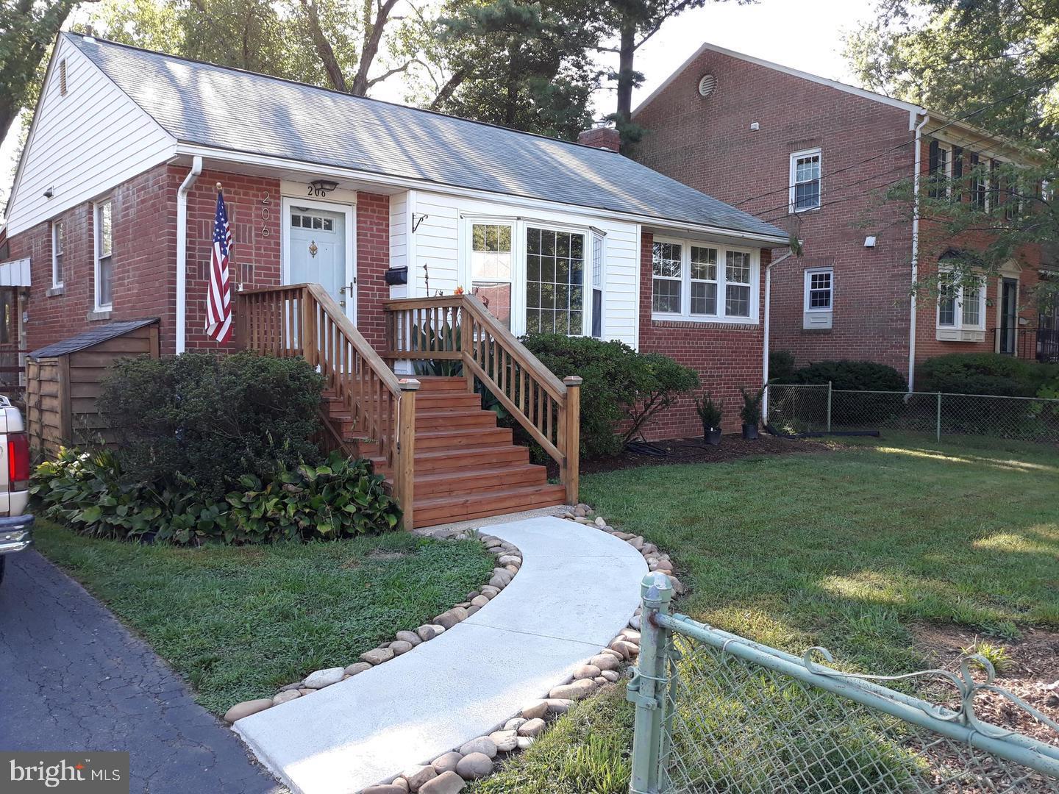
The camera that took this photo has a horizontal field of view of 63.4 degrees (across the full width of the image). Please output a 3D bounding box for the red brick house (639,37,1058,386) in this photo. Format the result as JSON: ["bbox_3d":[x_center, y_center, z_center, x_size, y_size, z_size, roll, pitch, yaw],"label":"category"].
[{"bbox_3d":[7.676,-5.021,26.094,7.700,9.550,12.400,-2,4,-40],"label":"red brick house"}]

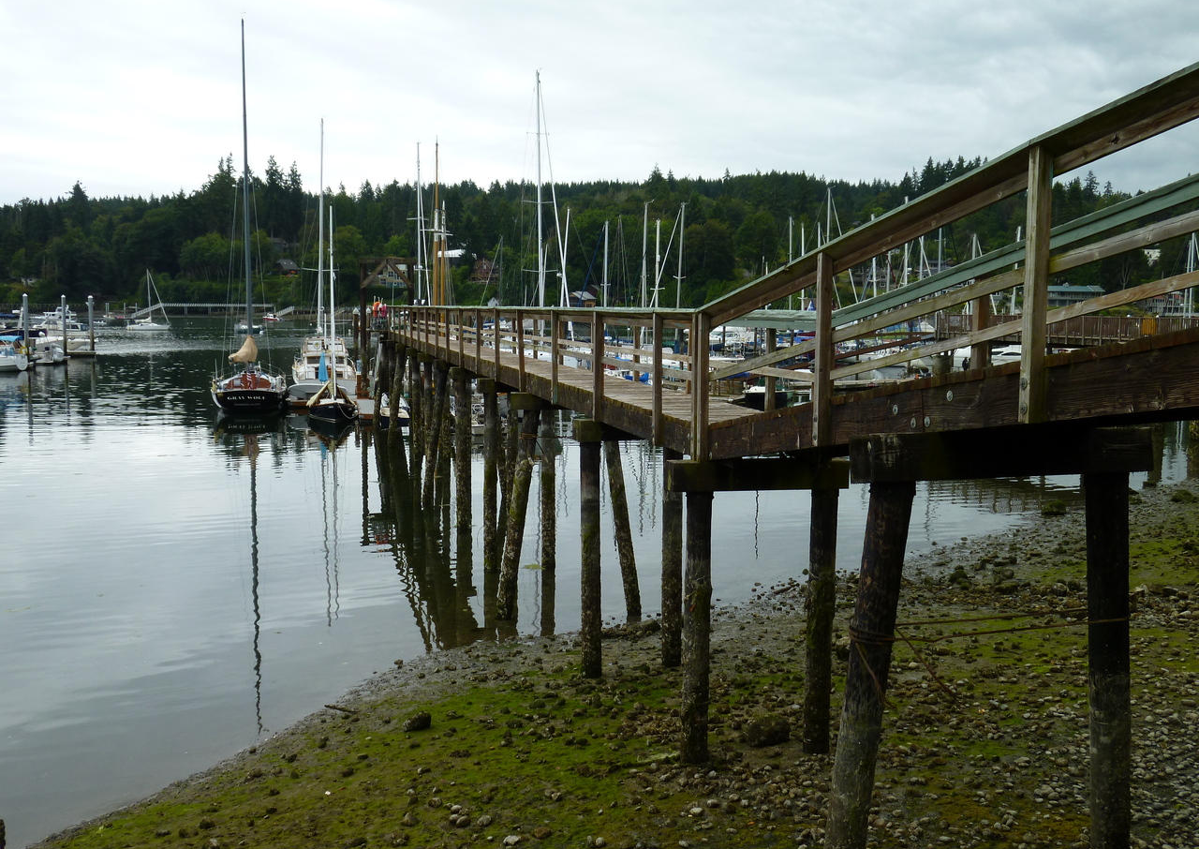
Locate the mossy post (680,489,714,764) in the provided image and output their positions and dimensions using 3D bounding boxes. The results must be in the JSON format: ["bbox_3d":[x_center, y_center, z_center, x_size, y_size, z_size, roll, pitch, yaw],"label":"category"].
[{"bbox_3d":[0.975,2.037,11.362,0.265,2.774,0.265,-1,6,-14],"label":"mossy post"}]

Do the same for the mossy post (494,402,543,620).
[{"bbox_3d":[-1.422,1.593,20.159,0.285,3.756,0.285,7,4,-15],"label":"mossy post"}]

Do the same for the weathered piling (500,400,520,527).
[{"bbox_3d":[-2.208,0.728,28.655,0.290,3.739,0.290,0,6,-4],"label":"weathered piling"}]

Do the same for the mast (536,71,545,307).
[{"bbox_3d":[-4.857,-17.499,93.371,0.250,22.183,0.250,-1,6,-3],"label":"mast"}]

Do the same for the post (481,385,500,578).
[{"bbox_3d":[-2.273,1.212,23.960,0.270,3.749,0.270,-1,6,-14],"label":"post"}]

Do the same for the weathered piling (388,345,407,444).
[{"bbox_3d":[-7.910,-0.984,44.735,0.310,3.732,0.310,6,4,-15],"label":"weathered piling"}]

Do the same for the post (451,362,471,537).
[{"bbox_3d":[-3.412,0.619,28.328,0.340,4.048,0.340,-1,6,-7],"label":"post"}]

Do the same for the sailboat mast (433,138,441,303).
[{"bbox_3d":[-10.541,-11.175,74.514,0.270,14.666,0.270,-1,6,-14],"label":"sailboat mast"}]

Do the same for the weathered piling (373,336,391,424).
[{"bbox_3d":[-10.071,-1.952,52.513,0.300,3.977,0.300,4,5,-11],"label":"weathered piling"}]

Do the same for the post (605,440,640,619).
[{"bbox_3d":[0.405,1.648,20.447,0.260,3.801,0.260,-6,8,1],"label":"post"}]

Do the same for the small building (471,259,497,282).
[{"bbox_3d":[-43.152,-57.304,426.353,10.500,9.200,10.000,-1,6,-6],"label":"small building"}]

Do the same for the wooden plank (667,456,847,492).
[{"bbox_3d":[1.575,0.490,11.317,1.806,0.271,0.250,-1,6,-12],"label":"wooden plank"}]

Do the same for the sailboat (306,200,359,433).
[{"bbox_3d":[-13.410,-5.619,56.847,2.400,10.417,7.000,-2,6,-16],"label":"sailboat"}]

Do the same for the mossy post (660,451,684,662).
[{"bbox_3d":[1.006,1.784,15.686,0.270,3.165,0.270,0,6,4],"label":"mossy post"}]

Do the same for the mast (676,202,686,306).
[{"bbox_3d":[6.768,-11.857,94.043,0.200,12.711,0.200,-1,6,-14],"label":"mast"}]

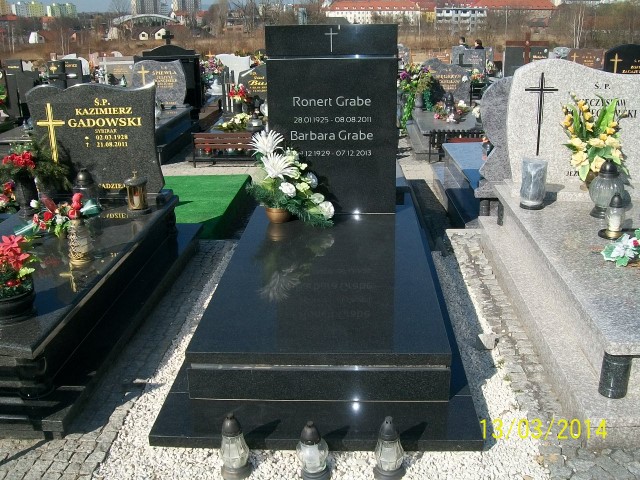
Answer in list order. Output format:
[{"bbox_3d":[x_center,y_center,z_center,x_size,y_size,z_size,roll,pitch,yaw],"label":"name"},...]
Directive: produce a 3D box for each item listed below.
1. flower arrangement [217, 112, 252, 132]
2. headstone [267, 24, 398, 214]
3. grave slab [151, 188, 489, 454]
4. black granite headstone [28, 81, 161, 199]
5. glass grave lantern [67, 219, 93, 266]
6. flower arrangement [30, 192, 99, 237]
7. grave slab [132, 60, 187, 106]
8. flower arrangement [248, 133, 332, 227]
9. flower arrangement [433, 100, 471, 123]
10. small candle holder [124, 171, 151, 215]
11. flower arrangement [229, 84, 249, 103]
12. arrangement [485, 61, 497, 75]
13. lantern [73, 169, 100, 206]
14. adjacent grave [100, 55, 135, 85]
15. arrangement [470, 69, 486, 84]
[{"bbox_3d":[-0.989,-1.359,7.700,0.360,0.180,0.300,0,19,3],"label":"flower arrangement"},{"bbox_3d":[0.078,-0.676,3.822,0.724,1.062,0.110,0,18,3],"label":"headstone"},{"bbox_3d":[0.044,0.205,3.320,1.142,0.238,2.320,0,20,3],"label":"grave slab"},{"bbox_3d":[-1.305,-0.583,3.861,0.740,0.630,0.085,0,18,3],"label":"black granite headstone"},{"bbox_3d":[-1.248,0.005,3.419,0.125,0.240,0.125,0,20,4],"label":"glass grave lantern"},{"bbox_3d":[-1.339,-0.139,3.487,0.330,0.180,0.220,0,18,3],"label":"flower arrangement"},{"bbox_3d":[-2.148,-2.105,8.923,0.680,0.640,0.090,0,18,3],"label":"grave slab"},{"bbox_3d":[-0.167,-0.338,3.653,0.480,0.480,0.330,0,18,3],"label":"flower arrangement"},{"bbox_3d":[1.679,-1.647,8.500,0.470,0.230,0.360,0,19,3],"label":"flower arrangement"},{"bbox_3d":[-1.069,-0.284,3.881,0.140,0.240,0.140,0,19,3],"label":"small candle holder"},{"bbox_3d":[-1.065,-1.915,8.700,0.250,0.230,0.220,0,19,3],"label":"flower arrangement"},{"bbox_3d":[3.586,-3.628,14.000,0.240,0.290,0.220,0,19,3],"label":"arrangement"},{"bbox_3d":[-1.421,-0.312,3.983,0.140,0.240,0.140,0,19,3],"label":"lantern"},{"bbox_3d":[-3.716,-3.098,12.276,0.660,0.620,0.100,0,18,3],"label":"adjacent grave"},{"bbox_3d":[2.750,-2.837,11.550,0.290,0.280,0.250,0,18,3],"label":"arrangement"}]

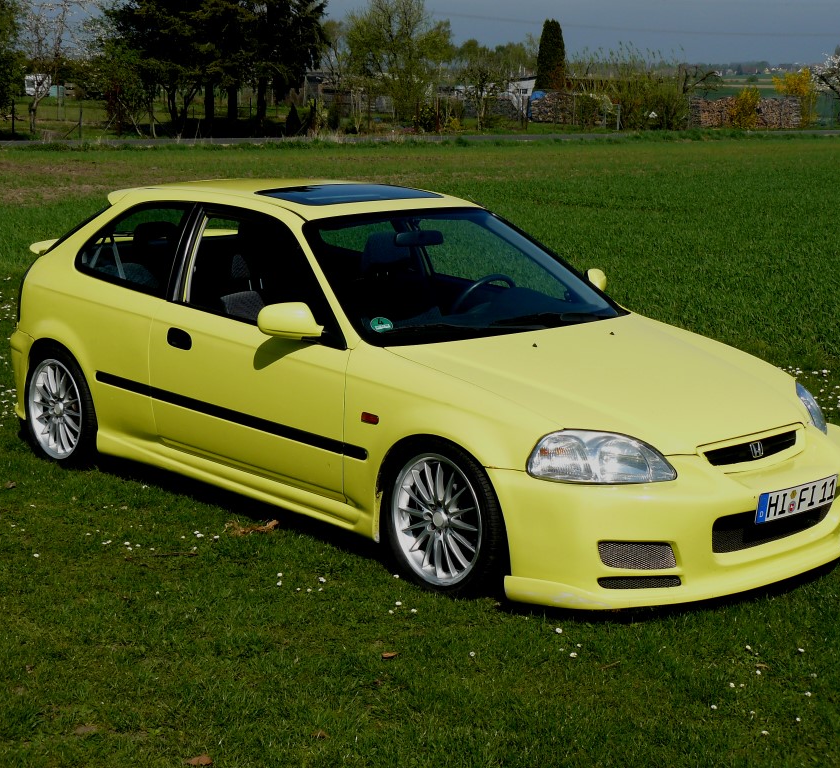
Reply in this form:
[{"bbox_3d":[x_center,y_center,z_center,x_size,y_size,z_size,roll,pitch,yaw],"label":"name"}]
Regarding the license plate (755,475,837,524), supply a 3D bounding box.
[{"bbox_3d":[1.299,0.394,5.606,0.475,0.110,0.015,-10,20,-42],"label":"license plate"}]

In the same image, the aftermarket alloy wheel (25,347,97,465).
[{"bbox_3d":[-1.641,0.108,7.714,0.205,0.580,0.580,-10,15,-42],"label":"aftermarket alloy wheel"}]

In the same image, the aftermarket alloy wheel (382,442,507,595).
[{"bbox_3d":[0.130,0.468,5.817,0.205,0.580,0.580,-10,15,-42],"label":"aftermarket alloy wheel"}]

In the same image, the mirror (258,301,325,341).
[{"bbox_3d":[-0.489,-0.248,6.159,0.245,0.132,0.130,-6,12,-28],"label":"mirror"}]

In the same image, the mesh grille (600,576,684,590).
[{"bbox_3d":[0.729,0.660,5.380,0.275,0.047,0.035,-1,11,-2],"label":"mesh grille"}]

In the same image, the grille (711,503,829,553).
[{"bbox_3d":[1.253,0.474,5.672,0.700,0.125,0.080,-10,15,-42],"label":"grille"}]

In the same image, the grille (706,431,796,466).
[{"bbox_3d":[1.175,0.237,5.713,0.535,0.078,0.060,-10,15,-42],"label":"grille"}]

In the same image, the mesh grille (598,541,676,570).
[{"bbox_3d":[0.717,0.568,5.376,0.255,0.095,0.035,-1,11,-2],"label":"mesh grille"}]

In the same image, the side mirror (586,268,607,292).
[{"bbox_3d":[0.790,-0.470,7.312,0.130,0.132,0.245,7,13,33],"label":"side mirror"}]

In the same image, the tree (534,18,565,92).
[{"bbox_3d":[6.368,-15.562,80.000,1.550,5.000,1.550,0,11,1],"label":"tree"}]

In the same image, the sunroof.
[{"bbox_3d":[-0.293,-0.834,7.136,0.790,0.050,0.440,-10,19,-42],"label":"sunroof"}]

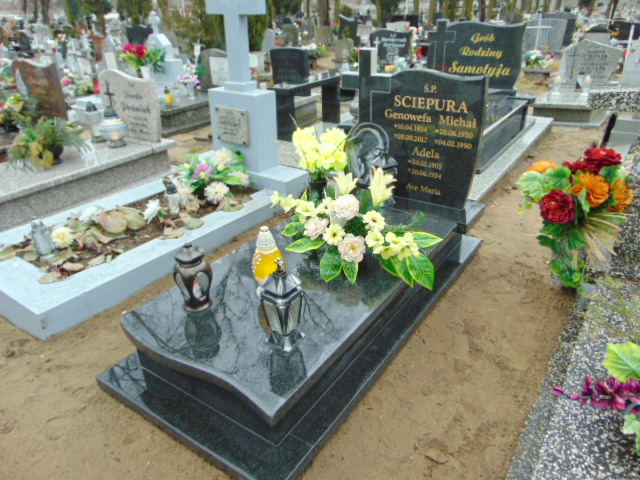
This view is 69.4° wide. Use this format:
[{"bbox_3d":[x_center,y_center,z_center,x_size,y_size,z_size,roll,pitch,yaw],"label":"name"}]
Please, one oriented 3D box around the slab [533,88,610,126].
[{"bbox_3d":[3.257,-1.760,6.017,0.800,0.210,1.800,16,30,30],"label":"slab"}]

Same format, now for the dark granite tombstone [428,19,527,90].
[{"bbox_3d":[1.671,-2.032,5.084,1.030,0.700,0.110,16,30,30],"label":"dark granite tombstone"}]

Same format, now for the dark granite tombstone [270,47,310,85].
[{"bbox_3d":[-0.369,-2.069,5.715,0.500,0.520,0.110,16,30,30],"label":"dark granite tombstone"}]

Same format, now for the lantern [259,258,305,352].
[{"bbox_3d":[-0.109,0.181,1.385,0.095,0.285,0.095,16,30,30],"label":"lantern"}]

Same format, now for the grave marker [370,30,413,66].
[{"bbox_3d":[1.213,-3.337,8.042,0.760,0.620,0.110,16,30,30],"label":"grave marker"}]

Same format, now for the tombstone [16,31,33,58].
[{"bbox_3d":[-7.711,-5.102,12.000,0.500,0.620,0.120,16,30,30],"label":"tombstone"}]

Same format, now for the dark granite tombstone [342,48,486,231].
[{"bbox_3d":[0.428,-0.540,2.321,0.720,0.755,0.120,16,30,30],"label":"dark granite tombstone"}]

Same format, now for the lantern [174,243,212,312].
[{"bbox_3d":[-0.426,0.120,1.565,0.125,0.242,0.125,0,26,0],"label":"lantern"}]

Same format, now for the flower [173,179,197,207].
[{"bbox_3d":[-0.897,-0.311,3.060,0.150,0.160,0.120,3,26,7],"label":"flower"}]

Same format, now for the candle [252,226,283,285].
[{"bbox_3d":[-0.208,0.088,1.828,0.115,0.285,0.115,0,26,0],"label":"candle"}]

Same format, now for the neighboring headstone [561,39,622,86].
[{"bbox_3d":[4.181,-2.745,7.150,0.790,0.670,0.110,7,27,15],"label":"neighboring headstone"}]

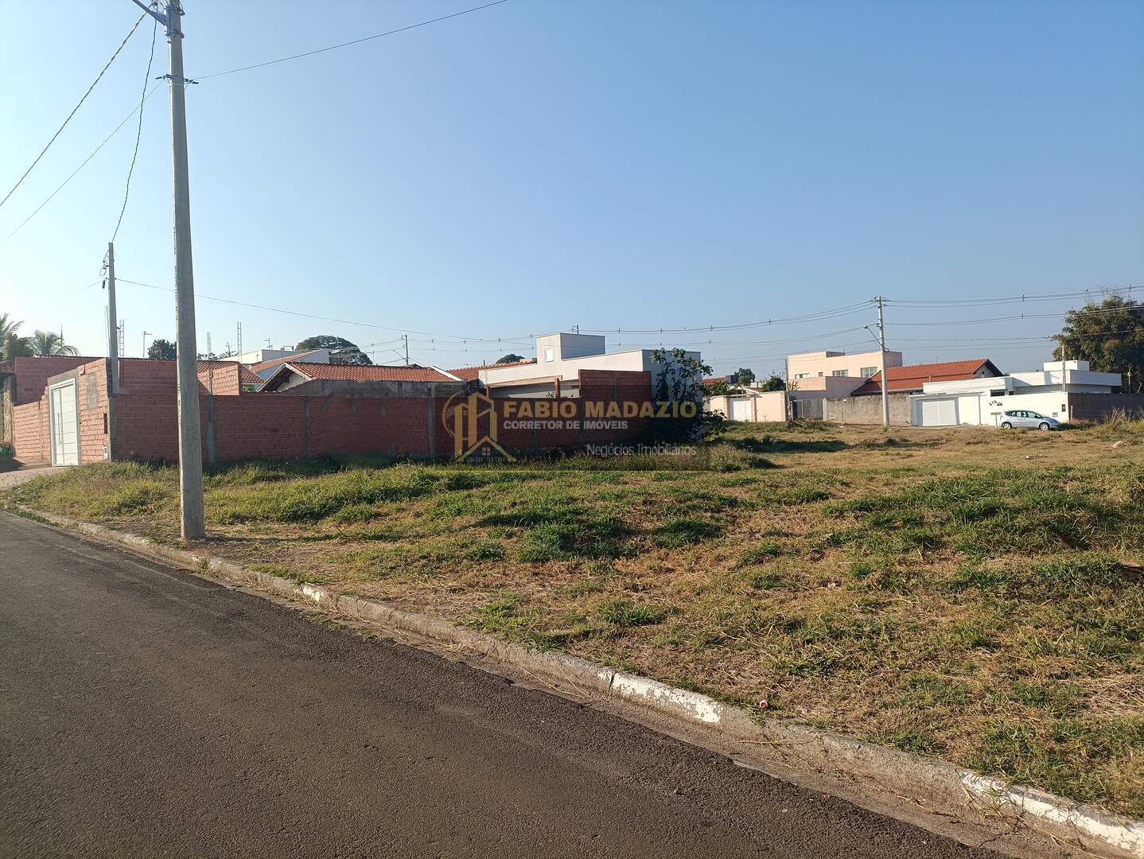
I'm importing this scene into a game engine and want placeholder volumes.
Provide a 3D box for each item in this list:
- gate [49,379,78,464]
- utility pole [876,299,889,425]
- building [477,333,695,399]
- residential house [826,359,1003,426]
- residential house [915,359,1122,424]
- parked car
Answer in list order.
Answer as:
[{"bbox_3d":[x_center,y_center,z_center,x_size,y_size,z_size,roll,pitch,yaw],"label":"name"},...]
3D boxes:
[{"bbox_3d":[-14.771,-0.166,23.986,0.120,2.429,2.923,-2,-1,-44],"label":"gate"},{"bbox_3d":[25.817,-5.561,68.489,0.414,10.913,0.414,-2,-1,-44],"label":"utility pole"},{"bbox_3d":[0.610,-1.987,42.221,4.222,5.456,11.858,-2,0,-44],"label":"building"},{"bbox_3d":[33.527,-3.627,81.325,19.207,6.075,9.653,-2,-1,-44],"label":"residential house"},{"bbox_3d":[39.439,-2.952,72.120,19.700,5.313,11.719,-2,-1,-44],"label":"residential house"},{"bbox_3d":[32.943,-0.651,59.394,1.700,1.525,3.900,-2,-1,-44],"label":"parked car"}]

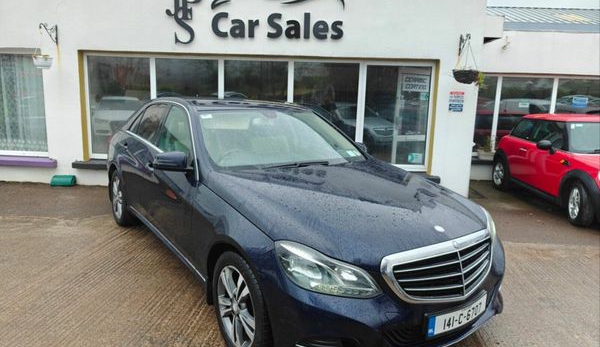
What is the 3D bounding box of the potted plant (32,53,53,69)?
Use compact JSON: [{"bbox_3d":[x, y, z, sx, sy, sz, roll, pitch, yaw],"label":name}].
[{"bbox_3d":[-3.926,-1.708,6.348,0.280,0.200,0.270,2,10,3],"label":"potted plant"}]

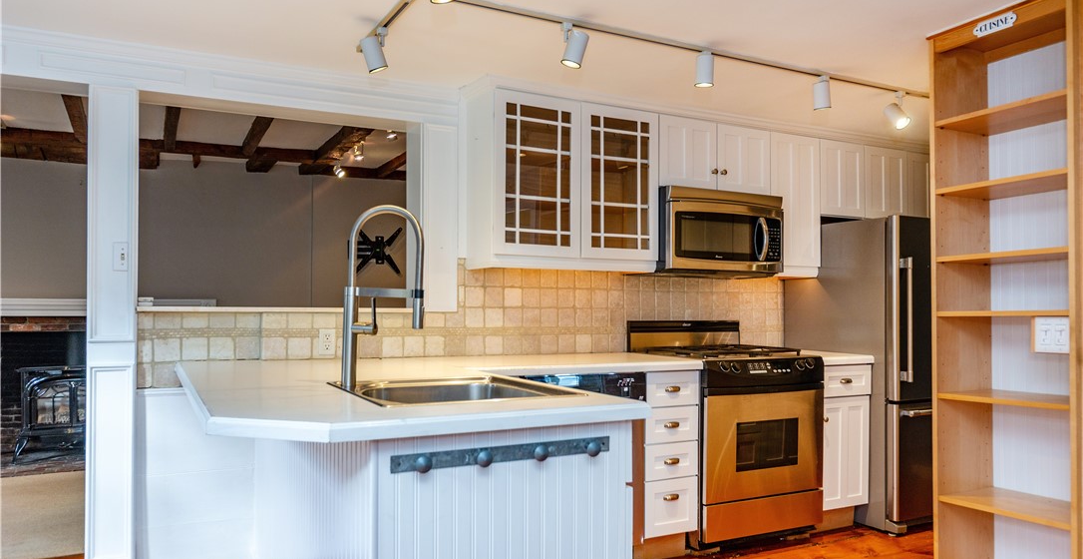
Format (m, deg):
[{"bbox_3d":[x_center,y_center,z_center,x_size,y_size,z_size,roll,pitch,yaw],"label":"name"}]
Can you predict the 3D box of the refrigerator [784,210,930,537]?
[{"bbox_3d":[2.038,0.511,4.248,0.790,1.656,0.790,2,-2,-26],"label":"refrigerator"}]

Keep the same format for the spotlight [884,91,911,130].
[{"bbox_3d":[1.640,-0.775,3.320,0.080,0.170,0.120,2,-2,-36],"label":"spotlight"}]

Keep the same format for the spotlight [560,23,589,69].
[{"bbox_3d":[0.117,-0.823,2.540,0.105,0.155,0.078,1,-2,-21],"label":"spotlight"}]

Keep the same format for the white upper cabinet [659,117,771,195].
[{"bbox_3d":[0.880,-0.657,4.010,0.754,0.380,0.315,2,-2,-26],"label":"white upper cabinet"}]

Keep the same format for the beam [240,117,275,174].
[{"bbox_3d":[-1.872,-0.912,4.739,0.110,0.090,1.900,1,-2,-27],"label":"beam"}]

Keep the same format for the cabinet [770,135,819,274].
[{"bbox_3d":[1.371,-0.416,4.244,0.390,0.804,0.325,1,-2,-27],"label":"cabinet"}]

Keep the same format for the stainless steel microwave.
[{"bbox_3d":[0.856,-0.242,3.866,0.765,0.410,0.410,1,-2,-27],"label":"stainless steel microwave"}]

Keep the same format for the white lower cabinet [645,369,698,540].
[{"bbox_3d":[0.459,0.799,3.558,0.303,0.760,0.590,1,-2,-27],"label":"white lower cabinet"}]

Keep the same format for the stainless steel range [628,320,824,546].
[{"bbox_3d":[0.950,0.769,3.783,0.757,1.080,0.680,2,-2,-26],"label":"stainless steel range"}]

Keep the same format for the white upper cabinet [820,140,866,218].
[{"bbox_3d":[1.728,-0.594,4.423,0.364,0.465,0.315,2,-2,-26],"label":"white upper cabinet"}]

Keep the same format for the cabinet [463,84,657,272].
[{"bbox_3d":[0.120,-0.466,3.632,0.932,0.835,0.320,2,-2,-26],"label":"cabinet"}]

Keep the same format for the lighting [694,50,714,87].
[{"bbox_3d":[0.639,-0.823,2.830,0.072,0.140,0.085,1,-2,-27],"label":"lighting"}]

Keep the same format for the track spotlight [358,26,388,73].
[{"bbox_3d":[-0.613,-0.837,2.640,0.105,0.155,0.078,1,-2,-18],"label":"track spotlight"}]

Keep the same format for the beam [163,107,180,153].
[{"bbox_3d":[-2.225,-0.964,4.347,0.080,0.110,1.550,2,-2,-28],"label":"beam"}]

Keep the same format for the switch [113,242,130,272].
[{"bbox_3d":[-1.685,-0.090,2.892,0.060,0.116,0.012,2,-2,-26],"label":"switch"}]

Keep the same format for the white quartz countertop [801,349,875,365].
[{"bbox_3d":[1.457,0.431,4.069,0.391,0.040,0.666,2,-2,-26],"label":"white quartz countertop"}]

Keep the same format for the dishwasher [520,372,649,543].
[{"bbox_3d":[0.067,0.837,3.357,0.605,0.840,0.610,2,-2,-26],"label":"dishwasher"}]

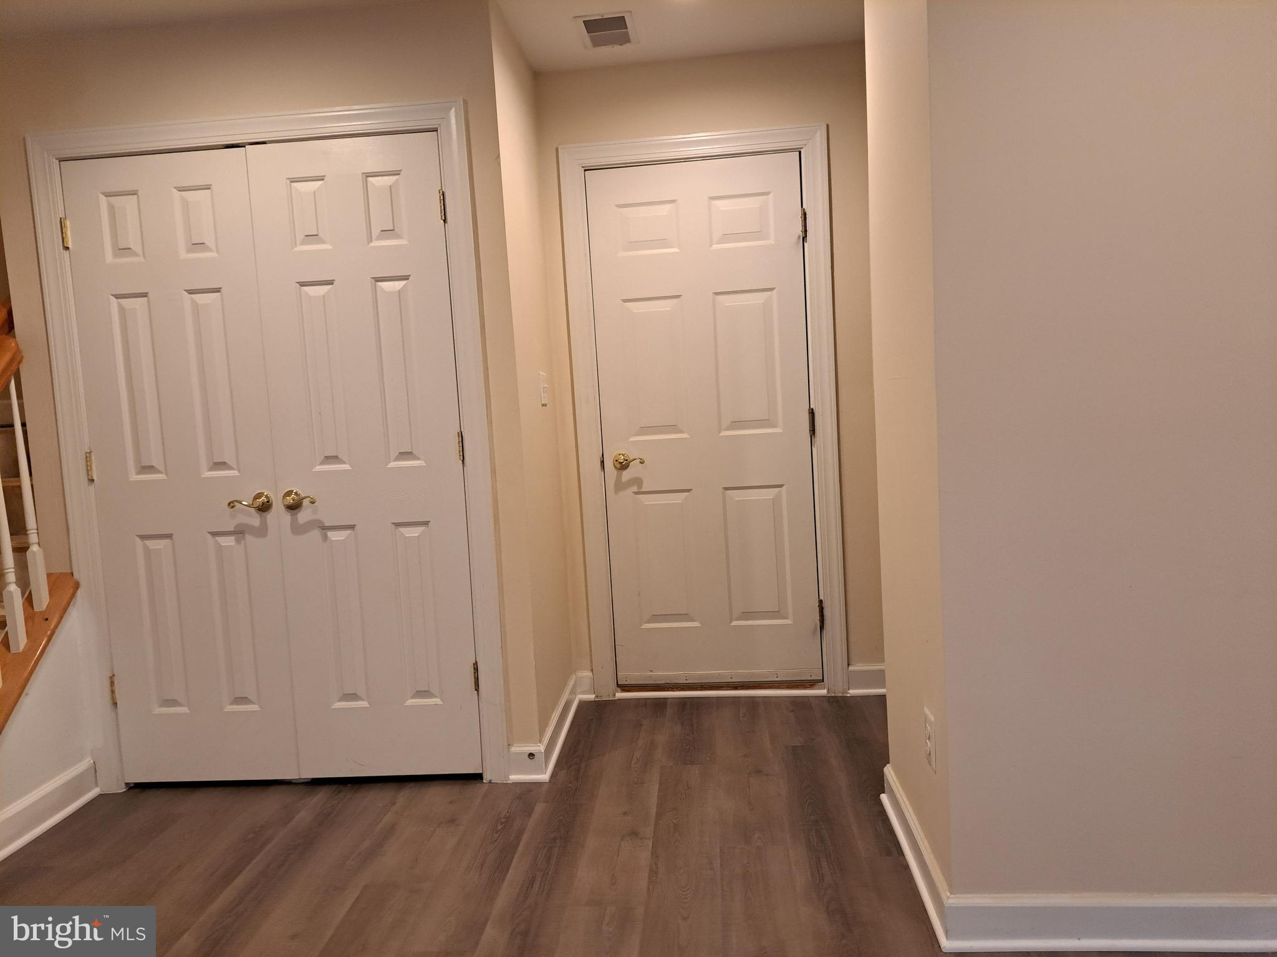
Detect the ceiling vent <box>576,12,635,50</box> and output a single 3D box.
[{"bbox_3d":[-0.104,-1.526,3.040,0.193,0.020,0.264,-3,5,5],"label":"ceiling vent"}]

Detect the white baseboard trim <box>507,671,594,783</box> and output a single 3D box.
[{"bbox_3d":[-0.293,0.871,3.179,0.172,0.118,0.775,-3,5,5],"label":"white baseboard trim"}]

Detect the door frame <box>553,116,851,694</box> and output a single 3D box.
[{"bbox_3d":[0.265,-0.213,3.455,1.005,2.164,0.090,-3,5,5],"label":"door frame"}]

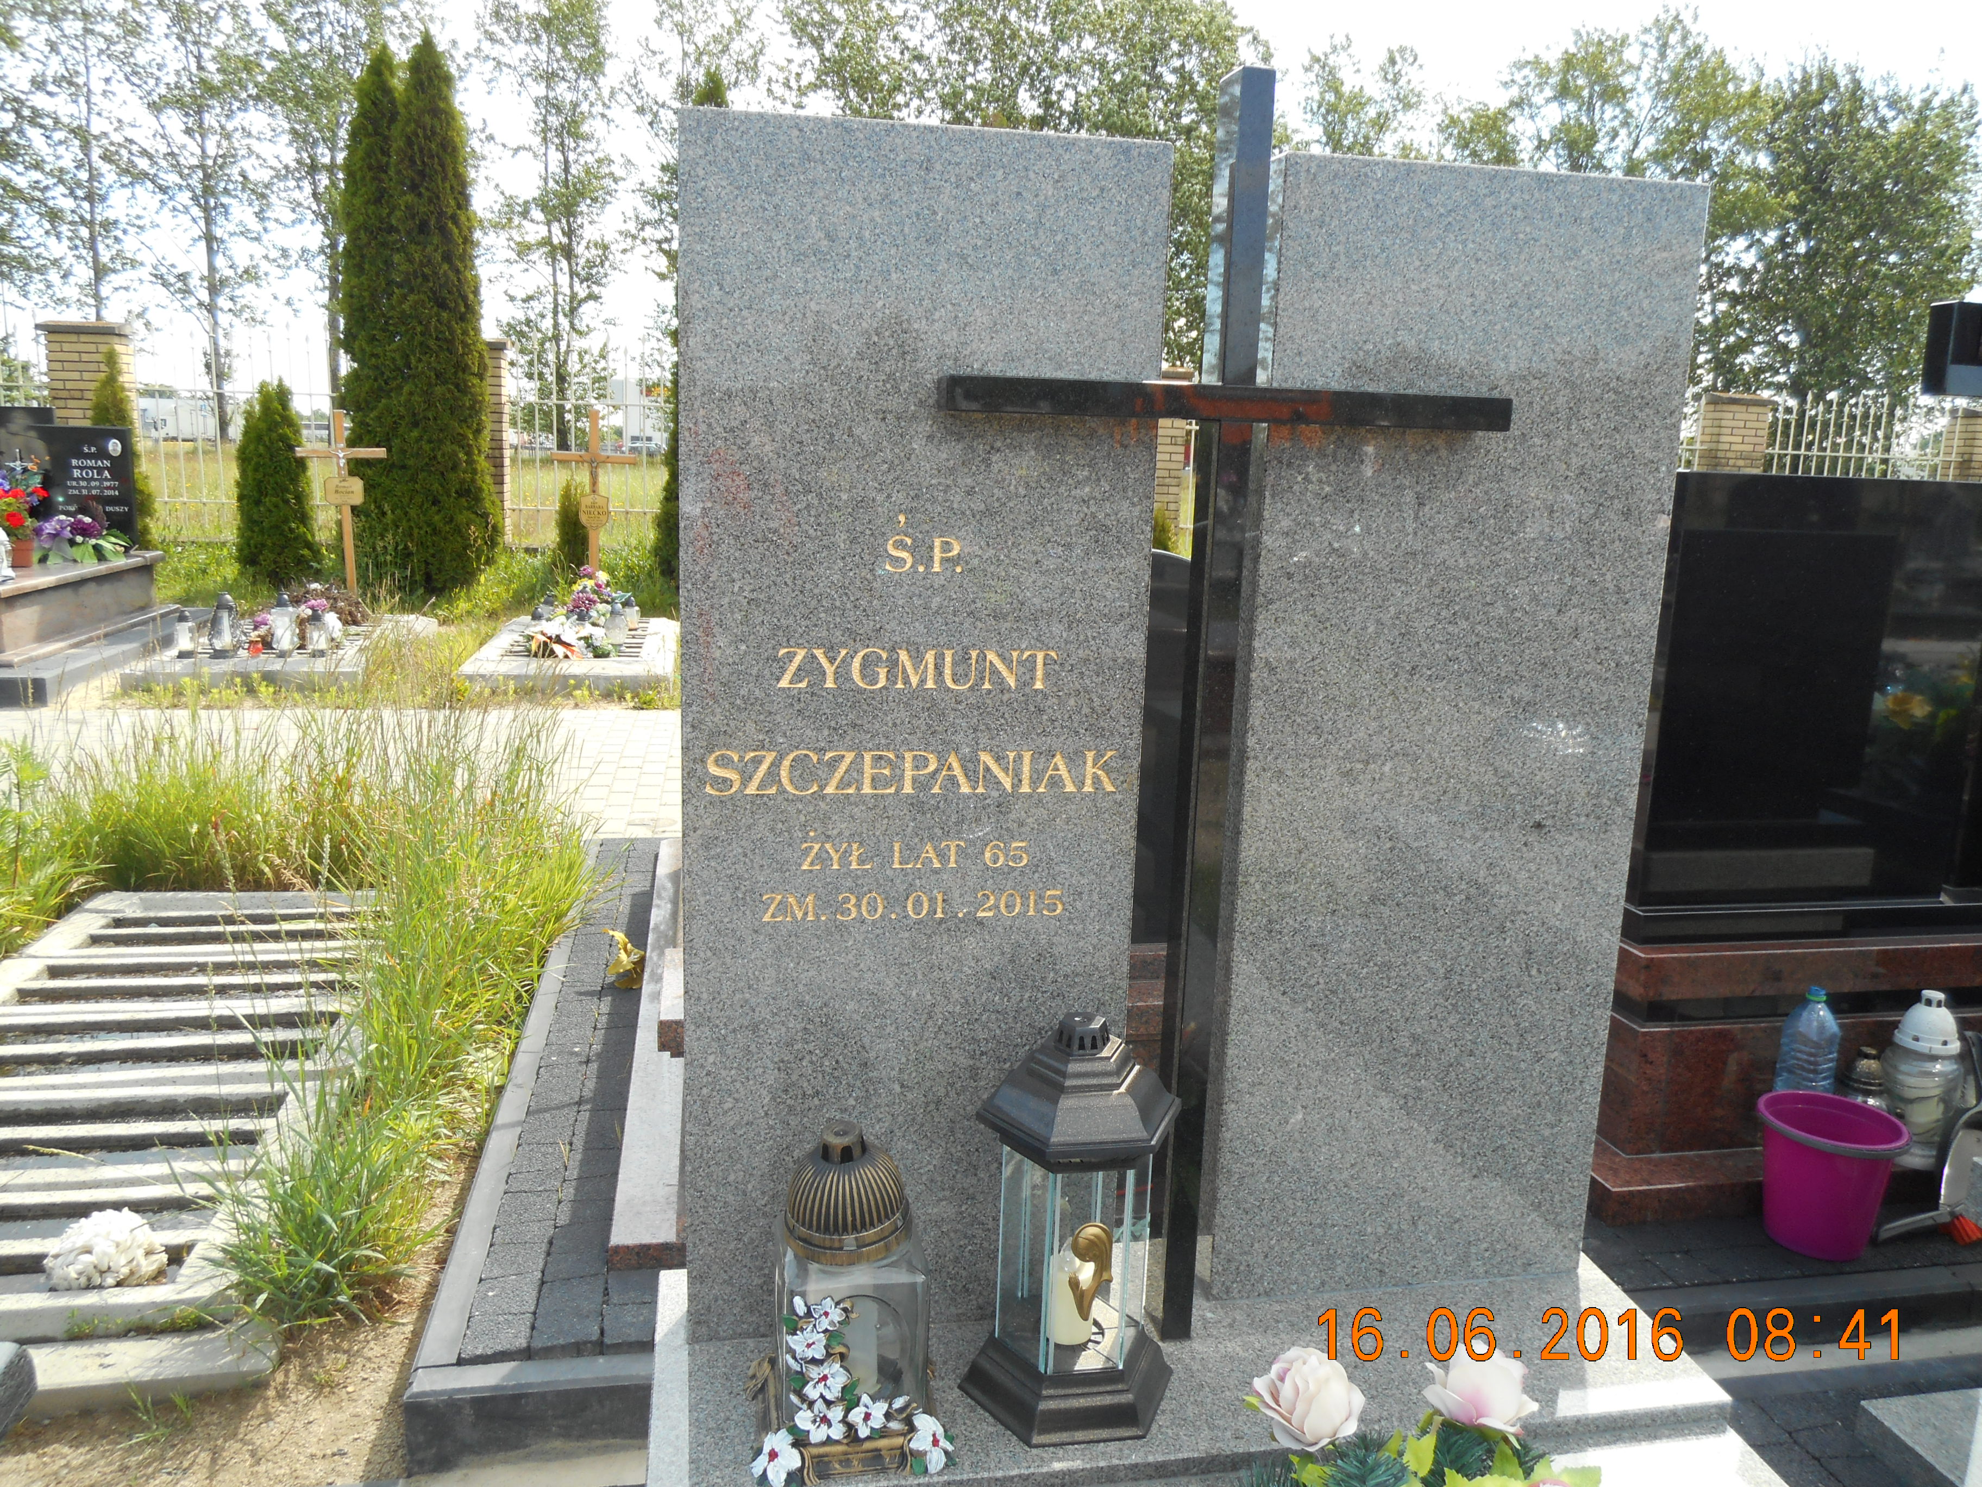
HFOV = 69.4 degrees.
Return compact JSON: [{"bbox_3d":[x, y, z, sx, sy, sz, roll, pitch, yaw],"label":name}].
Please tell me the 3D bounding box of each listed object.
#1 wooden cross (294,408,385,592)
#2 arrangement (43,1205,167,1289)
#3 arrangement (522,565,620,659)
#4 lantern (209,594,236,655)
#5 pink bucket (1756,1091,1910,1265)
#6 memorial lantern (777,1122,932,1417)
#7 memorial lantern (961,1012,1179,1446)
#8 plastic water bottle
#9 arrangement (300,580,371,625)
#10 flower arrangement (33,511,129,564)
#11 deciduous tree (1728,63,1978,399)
[{"bbox_3d":[-3.969,-1.470,8.790,0.510,1.180,0.060,-1,11,-11],"label":"wooden cross"},{"bbox_3d":[-1.490,0.860,2.407,0.175,0.130,0.165,0,11,-10],"label":"arrangement"},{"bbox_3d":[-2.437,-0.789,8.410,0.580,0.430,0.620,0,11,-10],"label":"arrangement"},{"bbox_3d":[-4.119,-0.649,7.676,0.130,0.325,0.130,0,11,-10],"label":"lantern"},{"bbox_3d":[1.510,0.791,2.596,0.241,0.231,0.241,2,11,0],"label":"pink bucket"},{"bbox_3d":[-0.143,0.532,1.426,0.154,0.321,0.149,0,11,-10],"label":"memorial lantern"},{"bbox_3d":[0.079,0.434,1.351,0.211,0.370,0.187,0,11,-9],"label":"memorial lantern"},{"bbox_3d":[1.405,0.566,2.470,0.092,0.320,0.092,-1,11,-11],"label":"plastic water bottle"},{"bbox_3d":[-4.175,-0.905,9.155,0.420,0.270,0.340,0,11,-10],"label":"arrangement"},{"bbox_3d":[-4.565,-1.061,7.177,0.420,0.250,0.300,-1,11,-11],"label":"flower arrangement"},{"bbox_3d":[17.272,-9.529,29.196,4.700,8.600,4.700,-1,11,-11],"label":"deciduous tree"}]

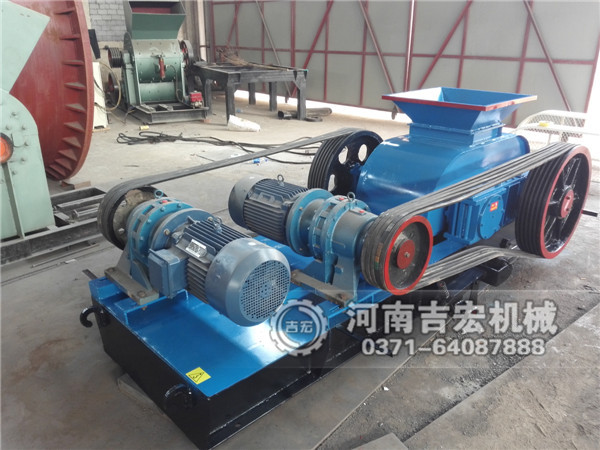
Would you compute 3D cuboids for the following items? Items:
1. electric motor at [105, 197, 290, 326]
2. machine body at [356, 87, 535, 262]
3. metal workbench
[{"bbox_3d":[-0.473,0.139,2.139,0.448,0.398,0.966,-19,28,-40],"label":"electric motor"},{"bbox_3d":[1.041,-0.457,3.273,1.302,0.770,0.875,-19,28,-40],"label":"machine body"},{"bbox_3d":[-1.129,-2.757,9.961,1.490,0.871,2.909,-9,23,-21],"label":"metal workbench"}]

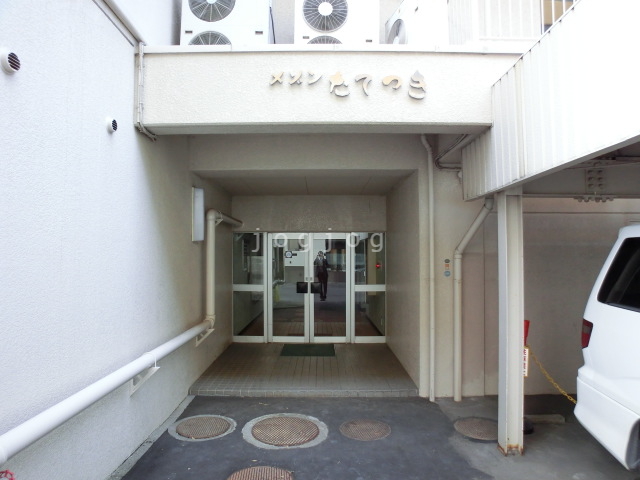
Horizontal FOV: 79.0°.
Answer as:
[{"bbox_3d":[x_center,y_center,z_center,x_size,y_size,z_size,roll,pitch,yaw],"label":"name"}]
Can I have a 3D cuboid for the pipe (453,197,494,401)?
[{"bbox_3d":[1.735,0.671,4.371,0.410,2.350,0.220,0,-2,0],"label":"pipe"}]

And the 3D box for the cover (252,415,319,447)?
[{"bbox_3d":[-0.323,1.830,3.693,0.635,0.030,0.635,0,-2,0],"label":"cover"}]

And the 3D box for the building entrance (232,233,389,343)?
[{"bbox_3d":[-0.185,0.849,6.870,2.730,1.960,0.120,0,-2,0],"label":"building entrance"}]

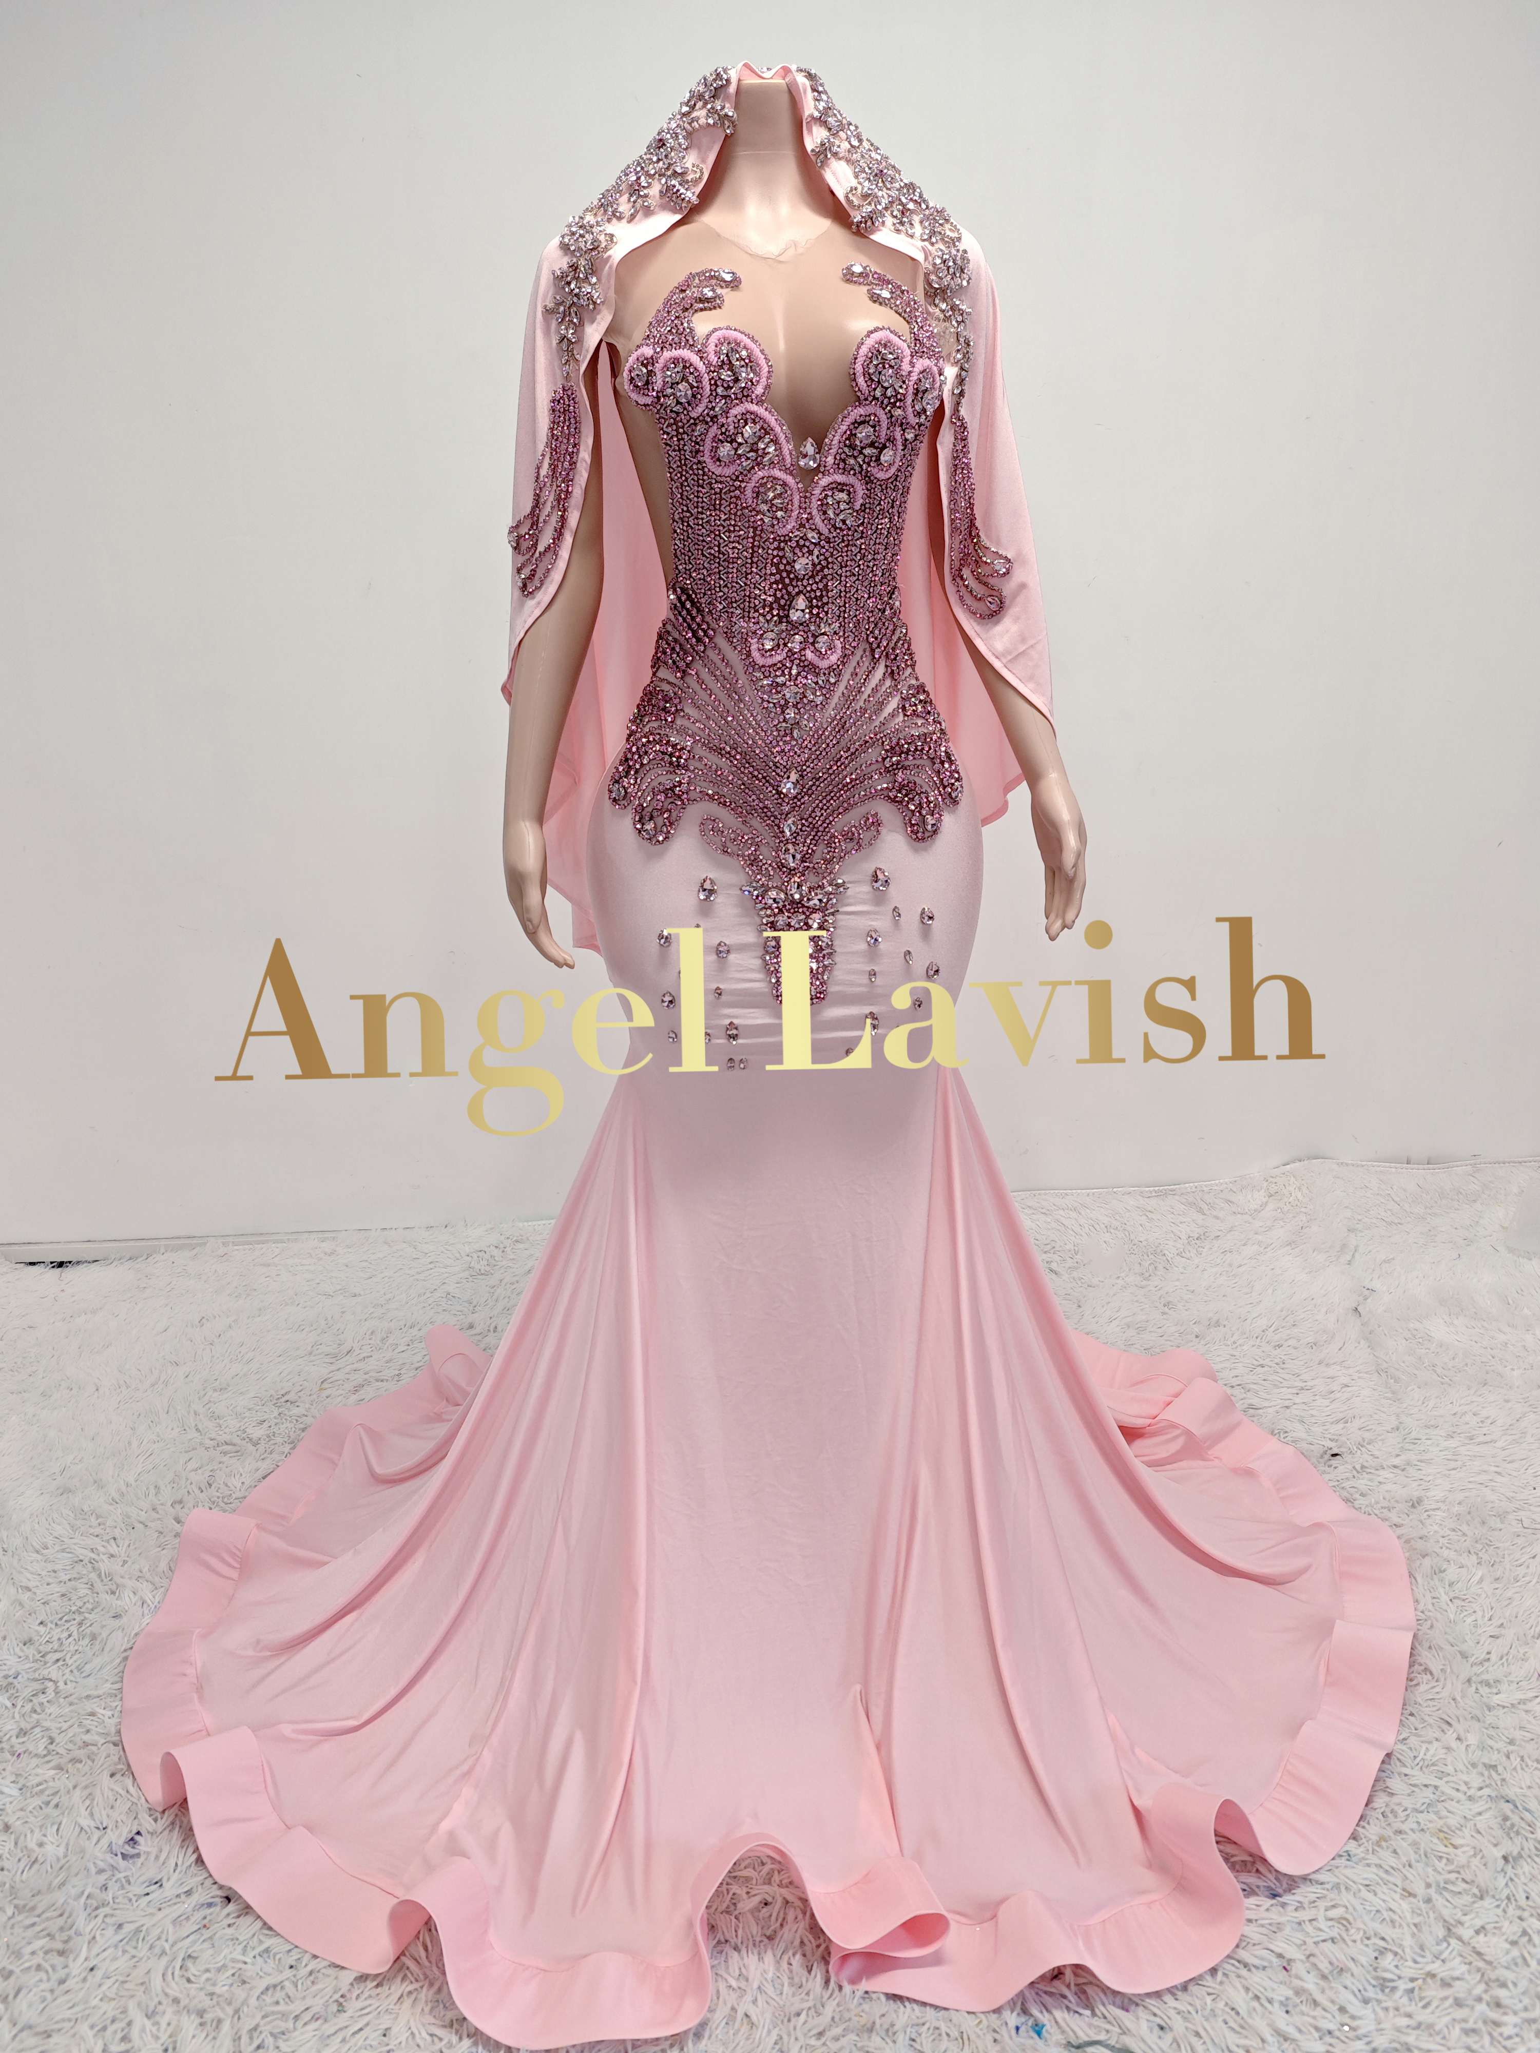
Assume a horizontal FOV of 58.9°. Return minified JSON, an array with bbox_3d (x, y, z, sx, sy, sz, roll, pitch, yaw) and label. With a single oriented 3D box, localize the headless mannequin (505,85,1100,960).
[{"bbox_3d":[0.024,-0.425,1.300,0.570,0.860,0.290,-2,8,-11],"label":"headless mannequin"}]

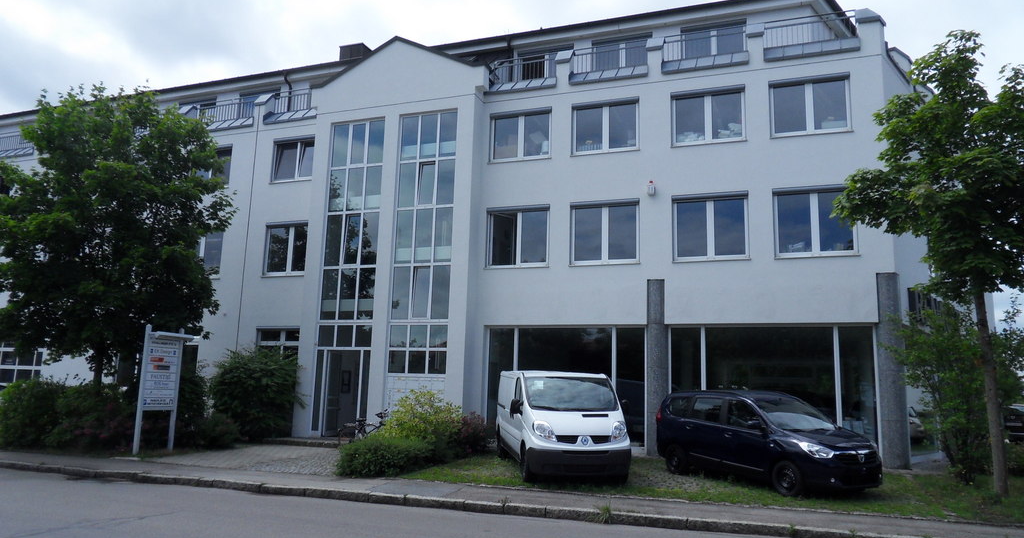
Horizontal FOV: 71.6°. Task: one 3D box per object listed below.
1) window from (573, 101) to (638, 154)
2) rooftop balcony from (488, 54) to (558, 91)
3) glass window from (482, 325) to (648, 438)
[{"bbox_3d":[2.495,-3.771,18.950,1.830,1.480,0.170,-2,-10,20],"label":"window"},{"bbox_3d":[0.531,-5.960,22.531,2.282,1.328,1.400,-2,-11,20],"label":"rooftop balcony"},{"bbox_3d":[1.368,3.056,18.725,4.365,3.065,0.180,-2,-11,20],"label":"glass window"}]

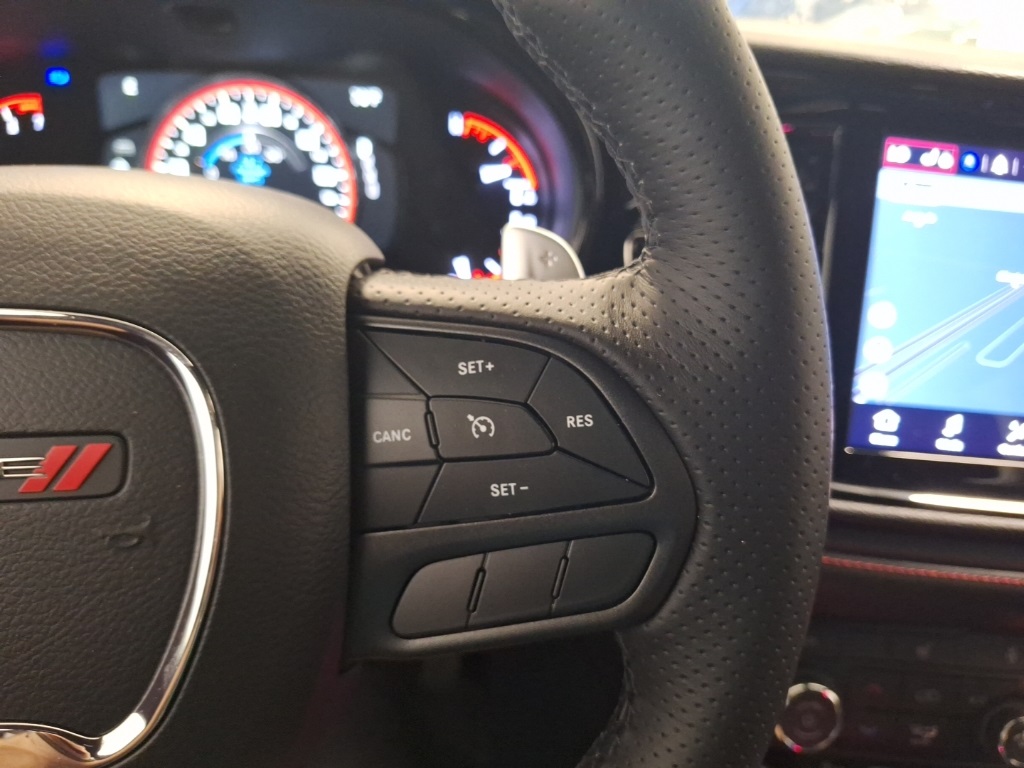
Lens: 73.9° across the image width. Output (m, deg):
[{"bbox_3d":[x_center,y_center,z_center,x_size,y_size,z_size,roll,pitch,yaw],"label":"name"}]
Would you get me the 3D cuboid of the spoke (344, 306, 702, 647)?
[{"bbox_3d":[0.002,0.021,0.148,0.075,0.077,0.025,-1,5,3],"label":"spoke"}]

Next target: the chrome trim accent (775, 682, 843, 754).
[{"bbox_3d":[0.125,0.141,0.287,0.029,0.030,0.011,7,-8,4],"label":"chrome trim accent"}]

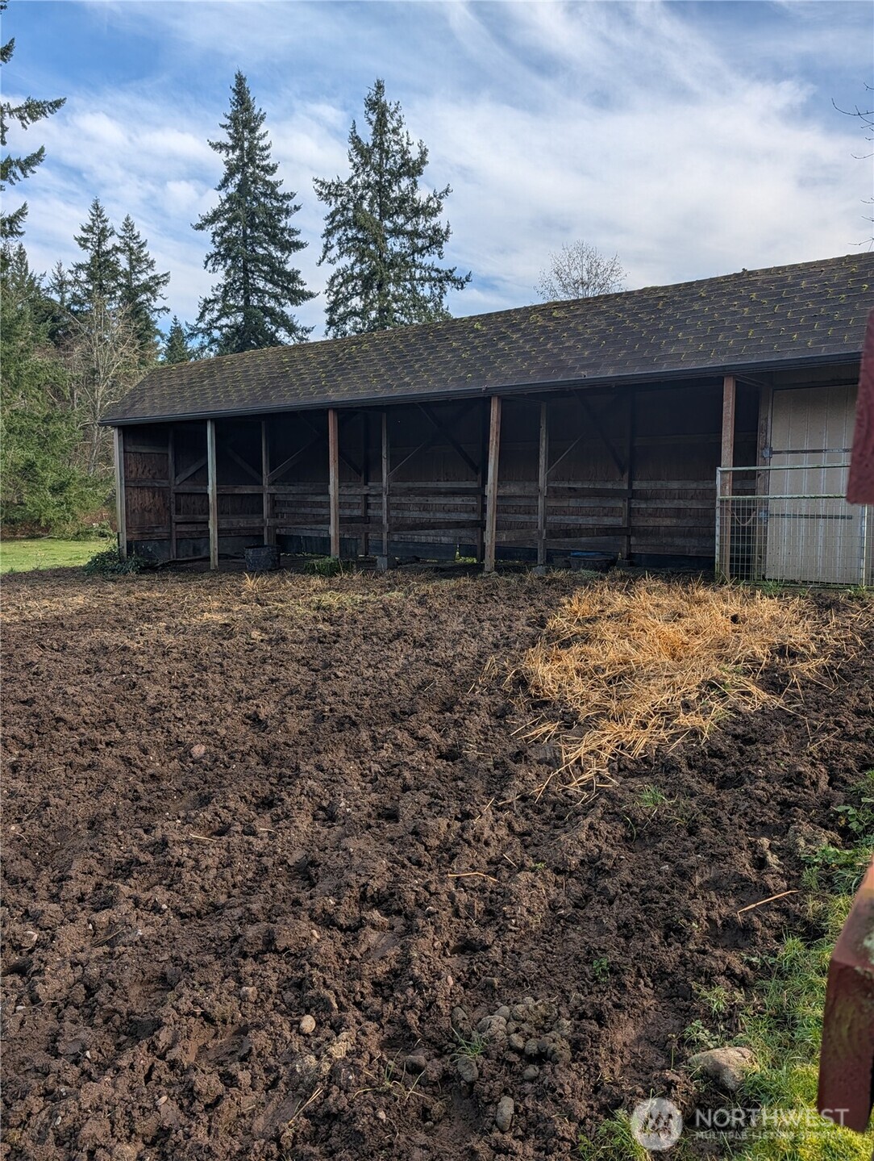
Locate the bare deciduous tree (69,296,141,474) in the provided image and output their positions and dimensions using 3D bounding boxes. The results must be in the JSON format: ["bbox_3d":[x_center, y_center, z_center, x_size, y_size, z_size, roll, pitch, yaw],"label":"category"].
[{"bbox_3d":[-14.184,-6.884,34.487,3.700,10.250,3.700,-2,6,-22],"label":"bare deciduous tree"}]

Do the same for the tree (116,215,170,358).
[{"bbox_3d":[-19.240,-12.961,50.965,5.000,19.670,5.000,-2,6,-20],"label":"tree"}]

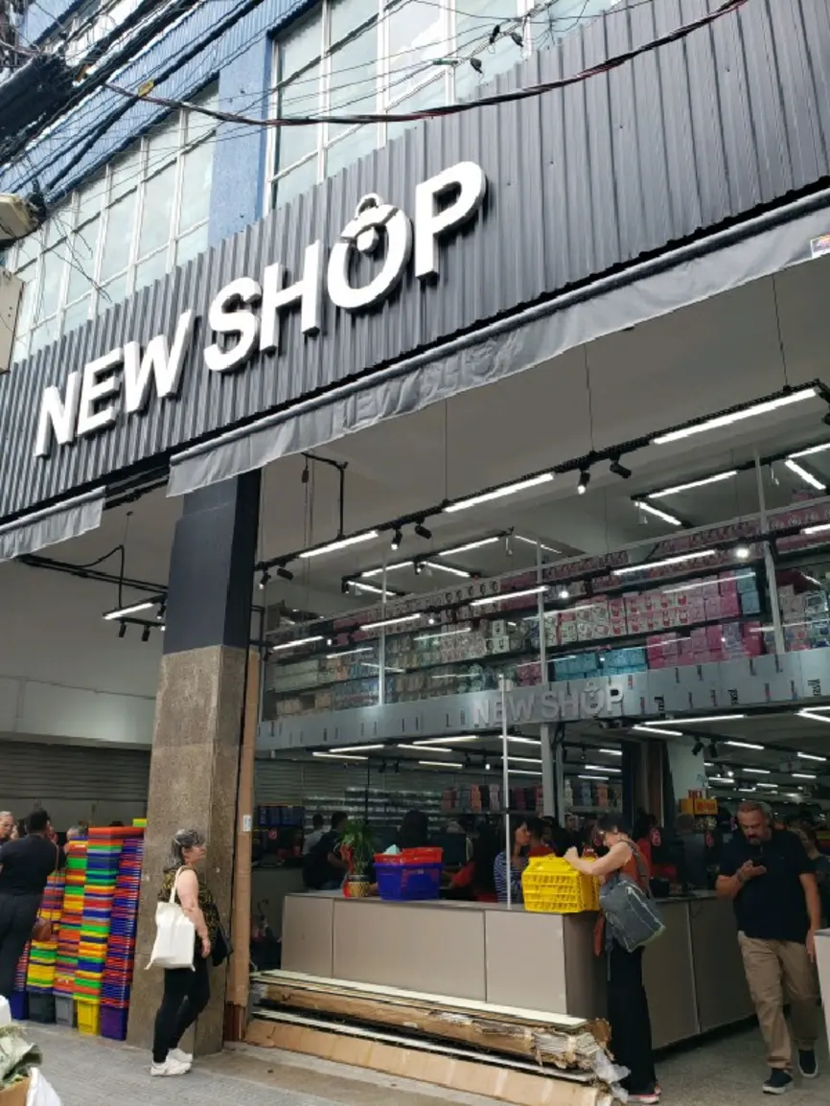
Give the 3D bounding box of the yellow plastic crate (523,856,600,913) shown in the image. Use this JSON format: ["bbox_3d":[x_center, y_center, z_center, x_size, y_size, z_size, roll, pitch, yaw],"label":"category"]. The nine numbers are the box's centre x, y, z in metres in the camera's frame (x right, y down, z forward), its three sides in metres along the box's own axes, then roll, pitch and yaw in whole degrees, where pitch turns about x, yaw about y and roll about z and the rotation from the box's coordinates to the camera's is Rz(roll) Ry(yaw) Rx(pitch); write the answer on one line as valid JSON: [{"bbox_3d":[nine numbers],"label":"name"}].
[{"bbox_3d":[0.996,2.261,5.669,0.400,0.330,0.320,-13,-23,34],"label":"yellow plastic crate"}]

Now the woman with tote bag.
[{"bbox_3d":[-1.660,2.828,6.021,0.460,1.580,0.460,5,-19,-13],"label":"woman with tote bag"}]

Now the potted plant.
[{"bbox_3d":[-0.476,2.556,6.967,0.280,0.600,0.280,0,-19,0],"label":"potted plant"}]

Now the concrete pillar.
[{"bbox_3d":[-1.848,1.532,7.137,0.830,4.750,0.280,-14,-23,35],"label":"concrete pillar"}]

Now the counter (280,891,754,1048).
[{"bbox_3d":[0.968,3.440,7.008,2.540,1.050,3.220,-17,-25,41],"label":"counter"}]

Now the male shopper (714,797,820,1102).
[{"bbox_3d":[2.458,2.629,5.695,0.640,1.750,0.480,-11,-22,30],"label":"male shopper"}]

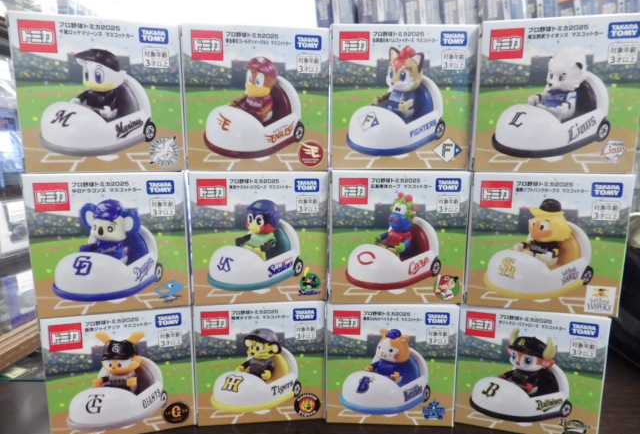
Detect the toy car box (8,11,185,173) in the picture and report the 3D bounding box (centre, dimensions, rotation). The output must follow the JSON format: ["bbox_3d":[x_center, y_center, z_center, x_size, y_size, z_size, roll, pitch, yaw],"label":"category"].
[{"bbox_3d":[-0.123,-0.068,0.241,0.081,0.081,0.043,-2,9,-15],"label":"toy car box"}]

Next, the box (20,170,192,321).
[{"bbox_3d":[-0.122,0.012,0.250,0.081,0.081,0.043,-2,9,-14],"label":"box"}]

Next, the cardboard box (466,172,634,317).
[{"bbox_3d":[0.134,0.013,0.253,0.081,0.081,0.043,2,9,14],"label":"cardboard box"}]

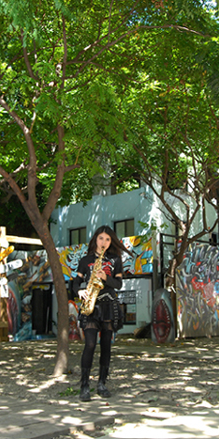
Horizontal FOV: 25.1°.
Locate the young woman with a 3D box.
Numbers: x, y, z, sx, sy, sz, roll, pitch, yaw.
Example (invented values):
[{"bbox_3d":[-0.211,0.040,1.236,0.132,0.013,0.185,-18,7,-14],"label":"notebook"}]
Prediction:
[{"bbox_3d":[-0.090,0.876,4.770,0.580,1.640,0.460,0,-10,0],"label":"young woman"}]

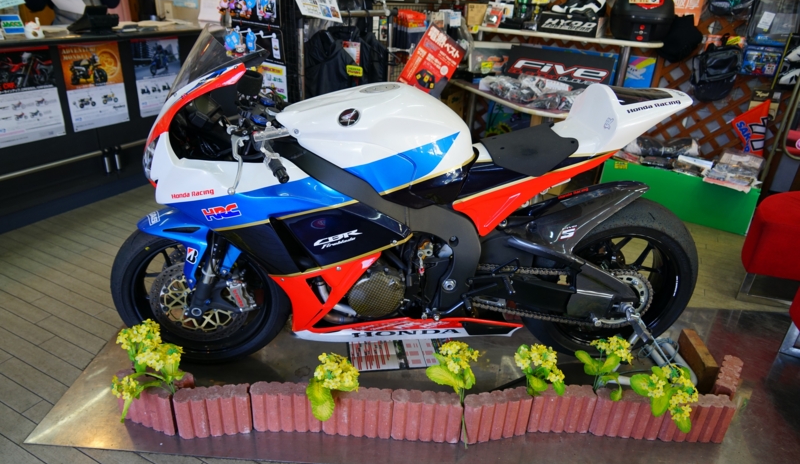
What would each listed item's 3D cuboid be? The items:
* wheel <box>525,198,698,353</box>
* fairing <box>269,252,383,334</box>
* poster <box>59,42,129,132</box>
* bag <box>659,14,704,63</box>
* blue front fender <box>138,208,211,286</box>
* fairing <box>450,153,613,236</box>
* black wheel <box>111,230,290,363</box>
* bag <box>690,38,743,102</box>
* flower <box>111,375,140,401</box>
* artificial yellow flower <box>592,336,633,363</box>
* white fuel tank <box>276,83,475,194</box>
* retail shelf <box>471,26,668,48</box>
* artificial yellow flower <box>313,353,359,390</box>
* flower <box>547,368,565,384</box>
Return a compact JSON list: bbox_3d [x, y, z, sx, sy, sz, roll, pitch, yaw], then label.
[{"bbox_3d":[0.729,0.170,1.915,0.649,0.649,0.195,2,26,-4],"label":"wheel"},{"bbox_3d":[-0.235,0.191,1.684,0.330,0.305,0.125,2,26,-4],"label":"fairing"},{"bbox_3d":[-1.692,-0.814,2.975,0.008,0.455,0.347,15,28,23],"label":"poster"},{"bbox_3d":[1.843,-1.272,3.506,0.255,0.275,0.120,15,28,23],"label":"bag"},{"bbox_3d":[-0.661,0.029,1.757,0.340,0.240,0.190,1,26,-5],"label":"blue front fender"},{"bbox_3d":[0.406,-0.115,1.655,0.490,0.260,0.120,-1,26,-9],"label":"fairing"},{"bbox_3d":[-0.680,0.203,1.857,0.600,0.600,0.120,0,26,-7],"label":"black wheel"},{"bbox_3d":[2.104,-1.085,3.575,0.275,0.380,0.170,15,28,23],"label":"bag"},{"bbox_3d":[-0.818,0.466,1.589,0.087,0.060,0.070,3,26,-1],"label":"flower"},{"bbox_3d":[0.670,0.370,1.682,0.128,0.068,0.080,3,26,-1],"label":"artificial yellow flower"},{"bbox_3d":[-0.068,-0.310,1.641,0.585,0.295,0.360,2,26,-4],"label":"white fuel tank"},{"bbox_3d":[1.210,-1.417,3.834,1.270,0.045,0.350,15,28,23],"label":"retail shelf"},{"bbox_3d":[-0.195,0.428,1.635,0.130,0.105,0.110,2,26,-4],"label":"artificial yellow flower"},{"bbox_3d":[0.490,0.451,1.676,0.056,0.045,0.050,3,26,-1],"label":"flower"}]

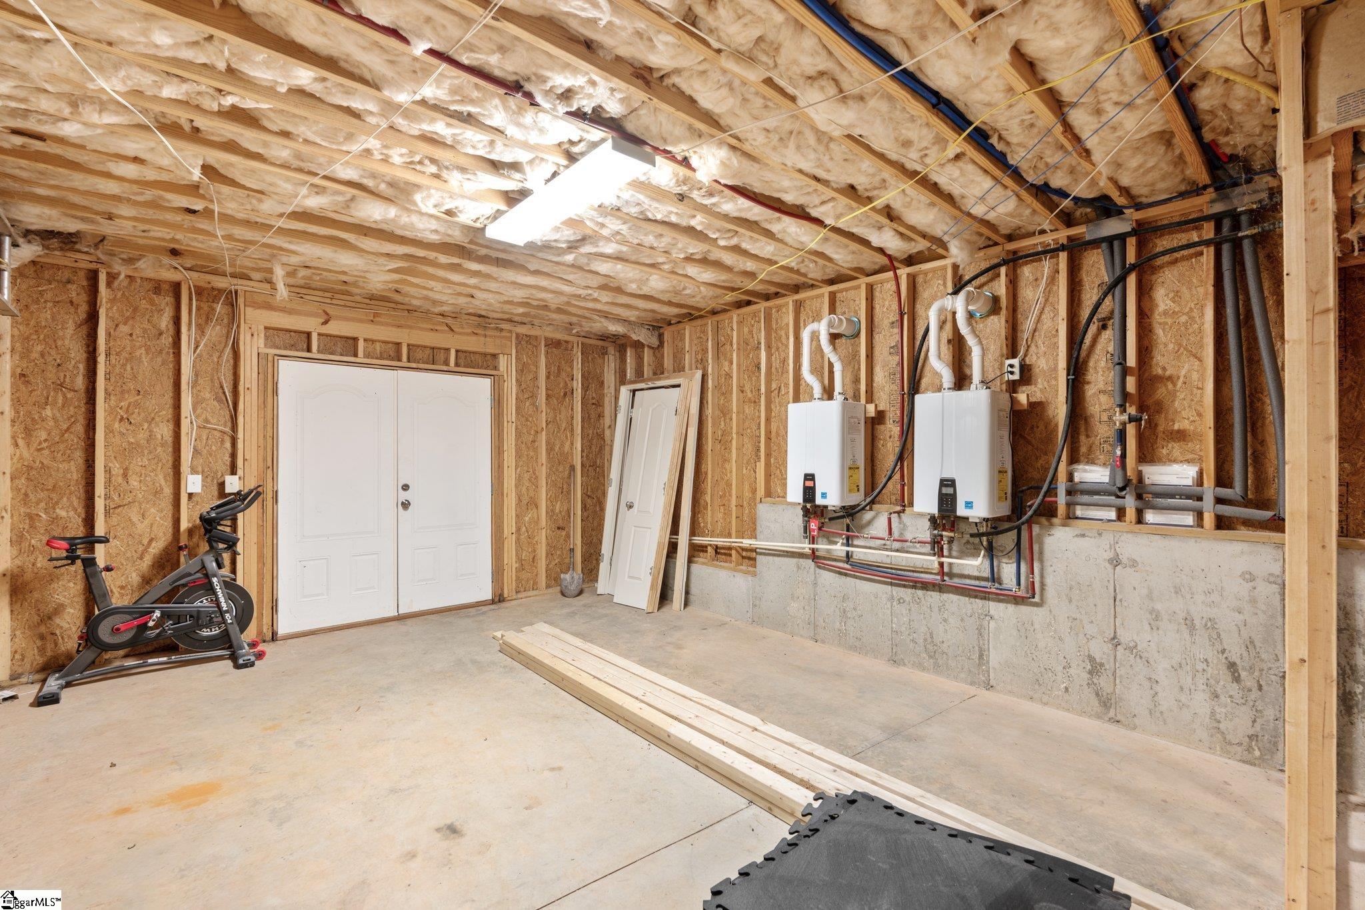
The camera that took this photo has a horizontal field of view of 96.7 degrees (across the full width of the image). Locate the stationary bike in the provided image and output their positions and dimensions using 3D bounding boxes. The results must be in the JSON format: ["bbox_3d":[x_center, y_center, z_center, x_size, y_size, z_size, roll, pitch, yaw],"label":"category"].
[{"bbox_3d":[-3.277,0.783,3.825,1.070,1.170,0.540,0,0,-43],"label":"stationary bike"}]

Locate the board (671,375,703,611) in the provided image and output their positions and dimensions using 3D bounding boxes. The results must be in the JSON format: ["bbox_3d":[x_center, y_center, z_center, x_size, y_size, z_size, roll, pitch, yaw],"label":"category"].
[{"bbox_3d":[0.056,0.299,5.345,0.035,2.100,0.090,8,-5,-42],"label":"board"}]

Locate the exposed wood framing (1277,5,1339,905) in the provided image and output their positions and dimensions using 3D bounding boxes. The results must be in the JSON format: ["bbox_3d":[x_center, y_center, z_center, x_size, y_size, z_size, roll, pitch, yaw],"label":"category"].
[{"bbox_3d":[1.647,0.122,1.591,0.095,2.556,0.090,0,0,-43],"label":"exposed wood framing"}]

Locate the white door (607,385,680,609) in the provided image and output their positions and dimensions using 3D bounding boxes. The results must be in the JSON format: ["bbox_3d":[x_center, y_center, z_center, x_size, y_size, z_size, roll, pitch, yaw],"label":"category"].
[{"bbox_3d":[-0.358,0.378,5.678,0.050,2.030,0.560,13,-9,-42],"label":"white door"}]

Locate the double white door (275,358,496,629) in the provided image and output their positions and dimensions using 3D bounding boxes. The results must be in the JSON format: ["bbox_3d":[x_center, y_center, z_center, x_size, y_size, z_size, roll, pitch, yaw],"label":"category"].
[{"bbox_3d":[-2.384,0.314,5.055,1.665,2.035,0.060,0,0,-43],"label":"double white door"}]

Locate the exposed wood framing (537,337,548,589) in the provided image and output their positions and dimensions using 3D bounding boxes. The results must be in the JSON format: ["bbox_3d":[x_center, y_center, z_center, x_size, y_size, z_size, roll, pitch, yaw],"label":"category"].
[{"bbox_3d":[-1.391,0.083,6.007,0.040,2.510,0.090,0,0,-43],"label":"exposed wood framing"}]

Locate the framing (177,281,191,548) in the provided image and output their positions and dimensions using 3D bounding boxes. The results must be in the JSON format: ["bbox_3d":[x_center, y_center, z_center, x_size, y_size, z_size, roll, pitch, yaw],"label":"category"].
[{"bbox_3d":[-3.409,0.078,4.144,0.040,2.510,0.090,0,0,-43],"label":"framing"}]

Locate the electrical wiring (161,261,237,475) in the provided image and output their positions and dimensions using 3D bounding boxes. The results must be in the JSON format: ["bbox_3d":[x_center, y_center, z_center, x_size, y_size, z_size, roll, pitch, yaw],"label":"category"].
[{"bbox_3d":[-3.271,-0.558,4.120,0.410,1.380,0.170,0,0,-43],"label":"electrical wiring"}]

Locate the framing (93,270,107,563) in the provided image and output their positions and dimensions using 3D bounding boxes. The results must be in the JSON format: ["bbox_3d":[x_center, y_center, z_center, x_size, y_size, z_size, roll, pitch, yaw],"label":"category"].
[{"bbox_3d":[-3.708,0.077,3.869,0.040,2.510,0.090,0,0,-43],"label":"framing"}]

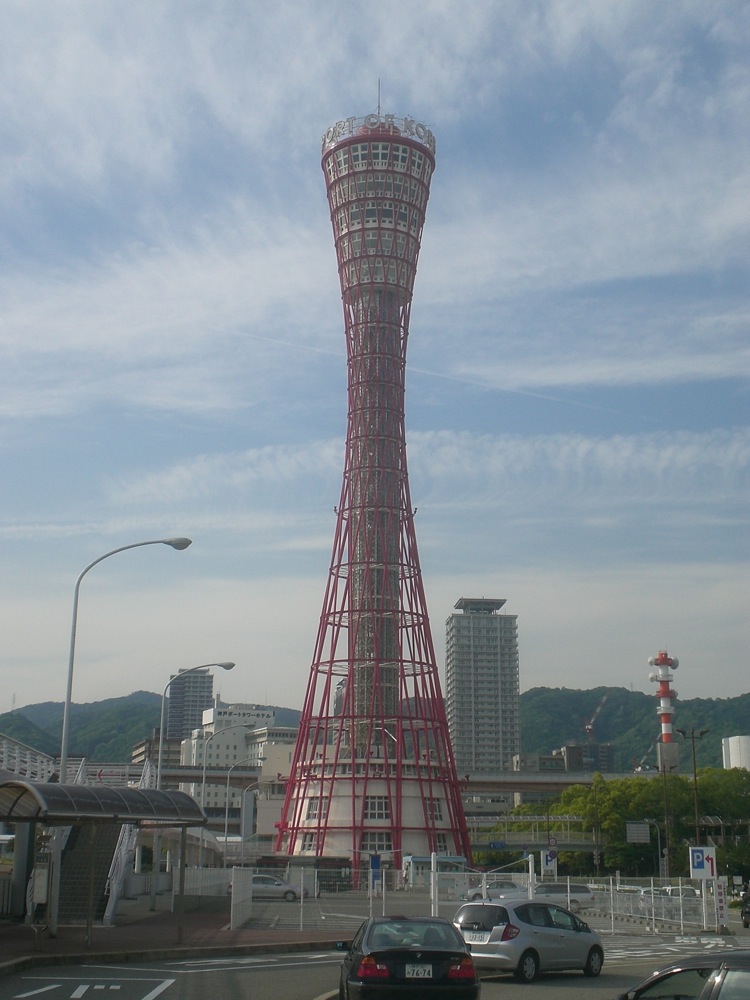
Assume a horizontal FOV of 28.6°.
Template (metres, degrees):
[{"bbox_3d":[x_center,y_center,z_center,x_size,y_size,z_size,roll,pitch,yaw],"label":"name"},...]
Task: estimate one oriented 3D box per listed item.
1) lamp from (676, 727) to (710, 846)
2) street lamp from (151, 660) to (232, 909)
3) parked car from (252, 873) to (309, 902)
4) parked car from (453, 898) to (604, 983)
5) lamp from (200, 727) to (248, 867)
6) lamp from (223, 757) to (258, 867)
[{"bbox_3d":[19.440,19.188,89.096,2.025,10.721,0.400,1,-14,0],"label":"lamp"},{"bbox_3d":[-8.180,12.821,66.556,3.284,11.103,0.380,2,-14,-4],"label":"street lamp"},{"bbox_3d":[-5.953,21.791,82.656,4.500,1.460,1.720,1,-14,-2],"label":"parked car"},{"bbox_3d":[3.173,8.876,29.831,1.695,1.525,3.900,-10,-18,37],"label":"parked car"},{"bbox_3d":[-9.523,19.995,95.142,3.284,11.103,0.380,2,-14,-4],"label":"lamp"},{"bbox_3d":[-10.871,27.197,123.844,3.284,11.103,0.380,2,-14,-4],"label":"lamp"}]

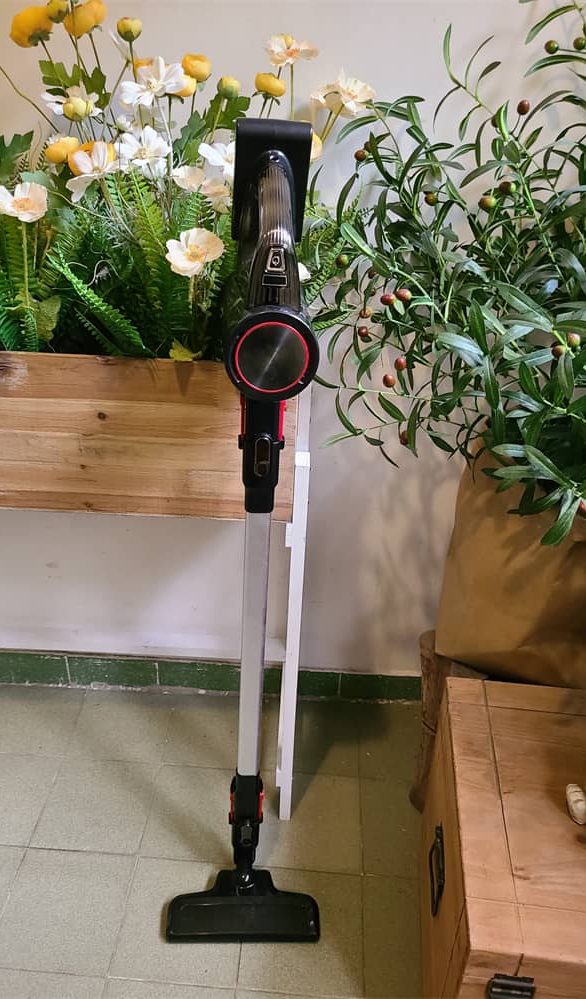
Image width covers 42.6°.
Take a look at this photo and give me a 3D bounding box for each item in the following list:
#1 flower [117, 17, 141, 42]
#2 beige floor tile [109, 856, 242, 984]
[{"bbox_3d":[-0.189,-0.541,0.864,0.028,0.031,0.028,3,33,2],"label":"flower"},{"bbox_3d":[-0.182,0.702,1.254,0.200,0.010,0.200,3,33,2],"label":"beige floor tile"}]

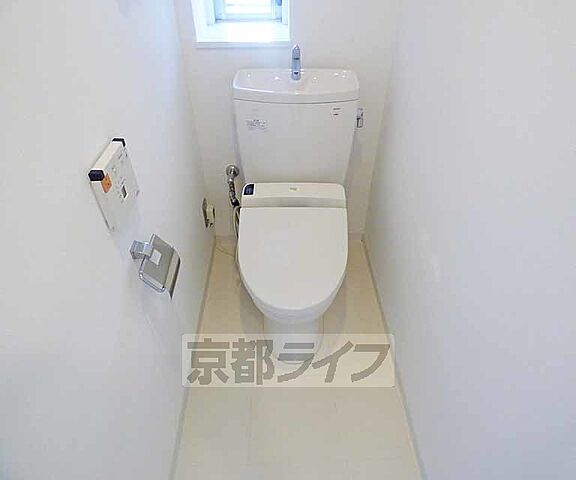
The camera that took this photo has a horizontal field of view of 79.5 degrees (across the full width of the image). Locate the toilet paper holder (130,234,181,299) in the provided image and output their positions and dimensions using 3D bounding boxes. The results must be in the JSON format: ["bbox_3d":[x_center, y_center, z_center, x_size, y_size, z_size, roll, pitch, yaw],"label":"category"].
[{"bbox_3d":[-0.336,0.063,0.877,0.100,0.117,0.135,0,41,-1],"label":"toilet paper holder"}]

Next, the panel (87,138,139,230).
[{"bbox_3d":[-0.370,-0.120,0.760,0.030,0.136,0.138,0,41,-1],"label":"panel"}]

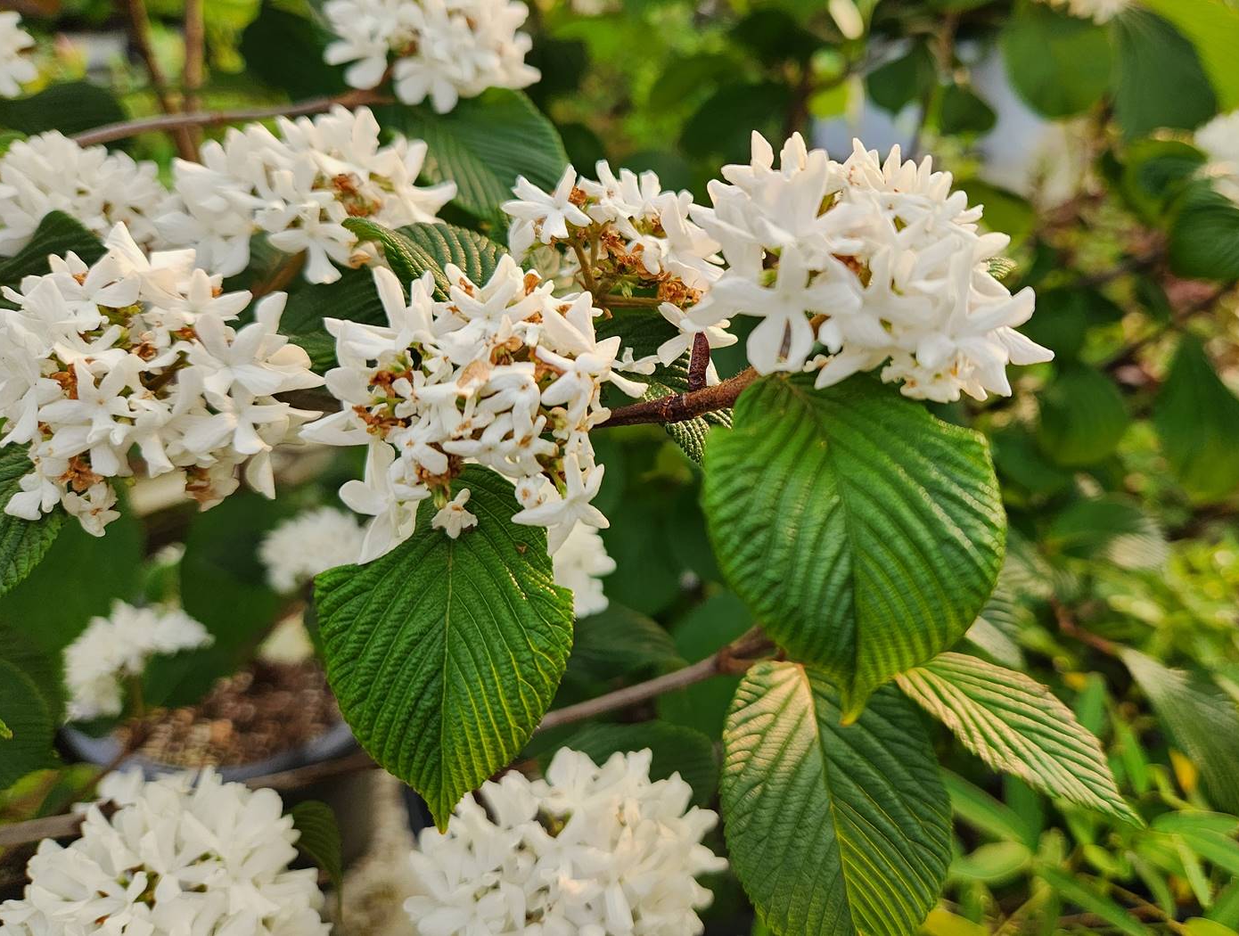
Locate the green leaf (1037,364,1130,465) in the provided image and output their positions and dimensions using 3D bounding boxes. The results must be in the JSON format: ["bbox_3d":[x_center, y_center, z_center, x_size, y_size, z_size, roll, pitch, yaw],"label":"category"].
[{"bbox_3d":[0.322,-0.036,0.580,0.063,0.070,0.025,-7,-19,22],"label":"green leaf"}]

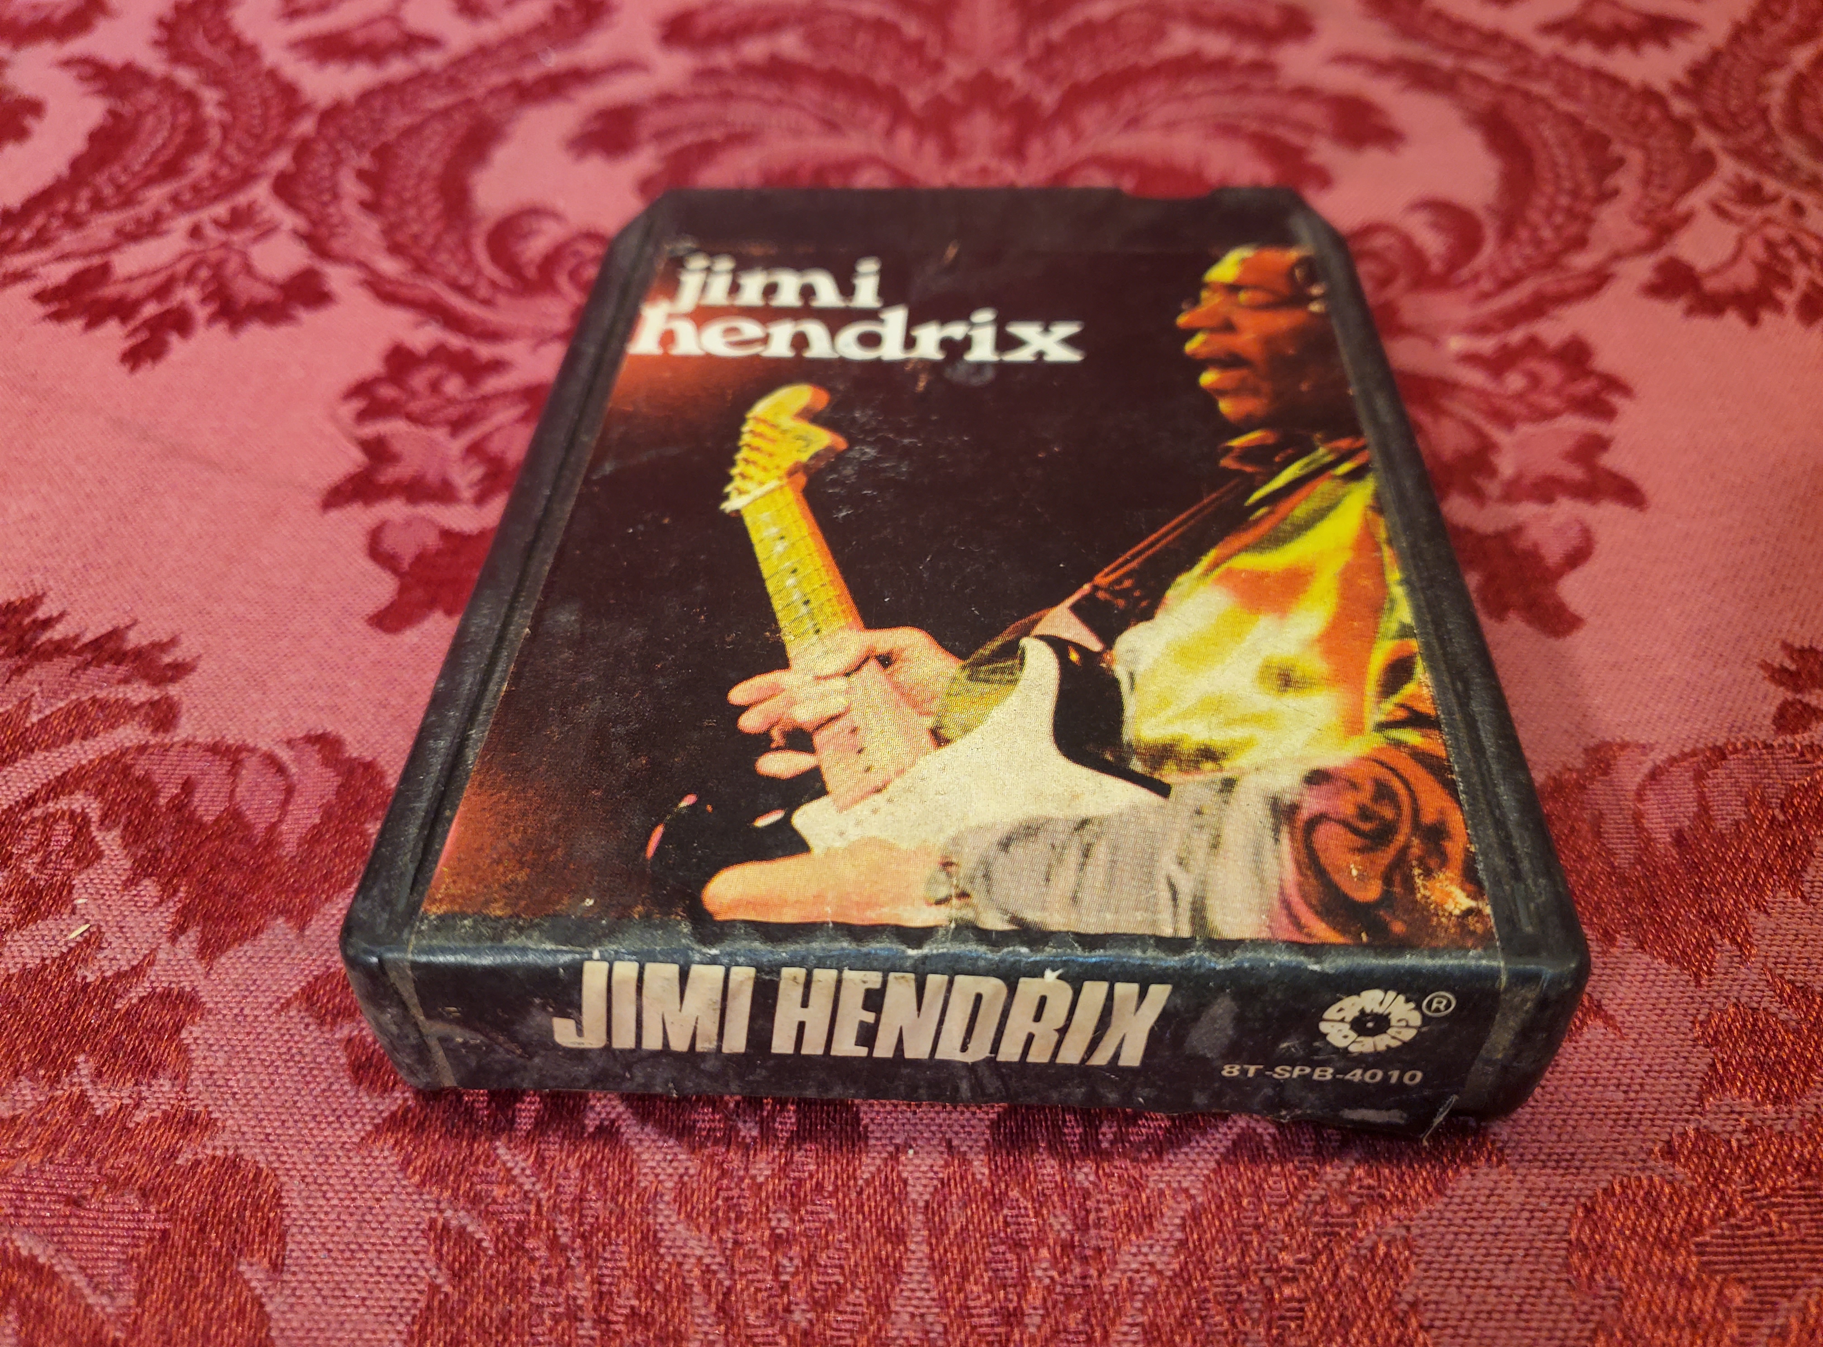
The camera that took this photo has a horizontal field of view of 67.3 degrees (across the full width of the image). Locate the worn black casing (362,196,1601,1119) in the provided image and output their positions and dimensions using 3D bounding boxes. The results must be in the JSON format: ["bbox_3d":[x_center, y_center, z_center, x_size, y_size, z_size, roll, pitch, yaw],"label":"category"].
[{"bbox_3d":[0.006,-0.016,0.166,0.102,0.023,0.133,1,46,3],"label":"worn black casing"}]

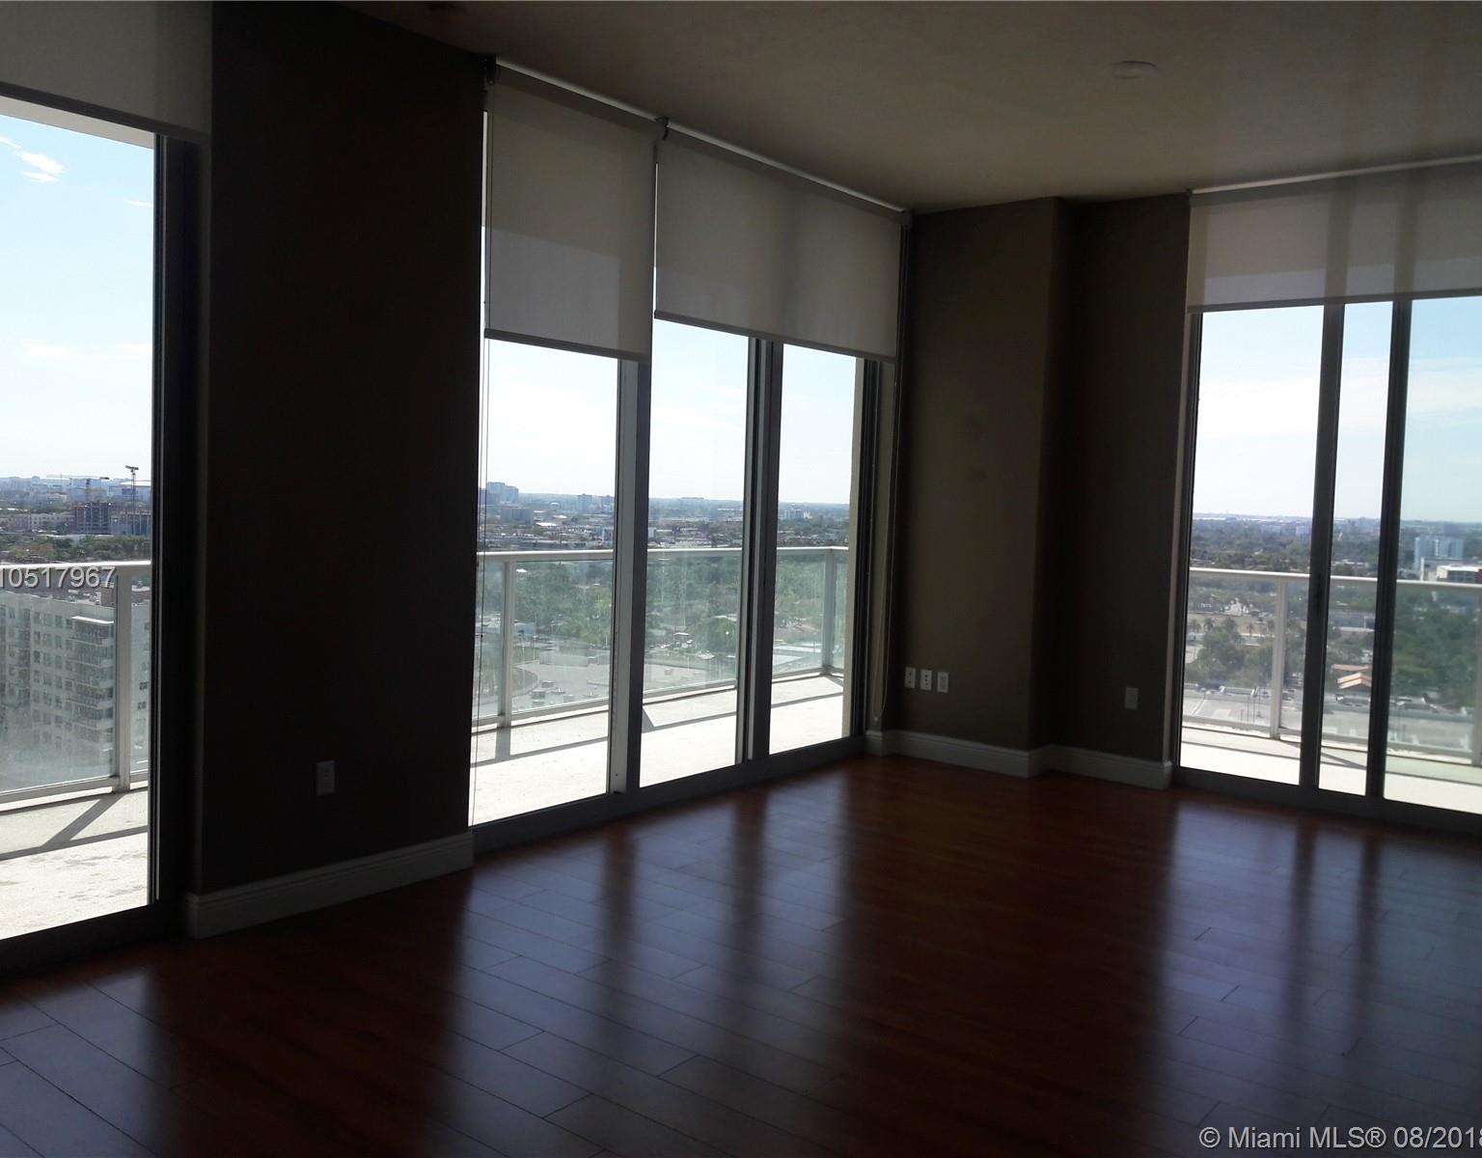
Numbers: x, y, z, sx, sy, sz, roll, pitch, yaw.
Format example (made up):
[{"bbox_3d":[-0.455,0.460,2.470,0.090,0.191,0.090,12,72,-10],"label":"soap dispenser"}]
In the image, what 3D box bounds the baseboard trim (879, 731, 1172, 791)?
[{"bbox_3d":[1.482,0.968,6.756,1.529,0.145,0.418,5,5,39],"label":"baseboard trim"}]

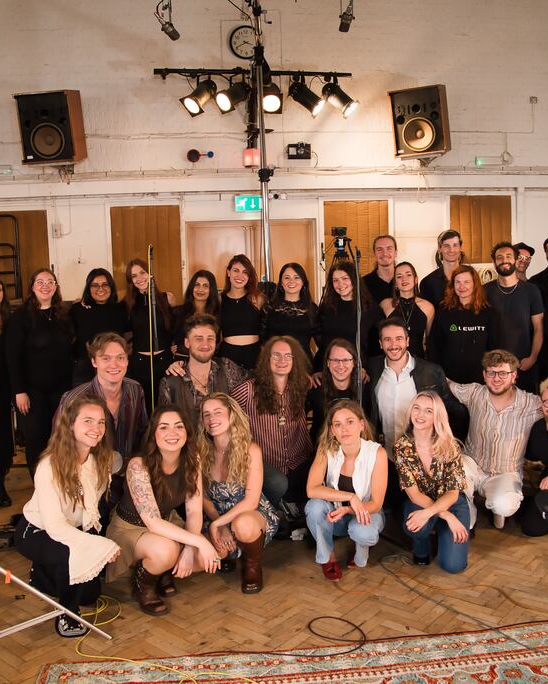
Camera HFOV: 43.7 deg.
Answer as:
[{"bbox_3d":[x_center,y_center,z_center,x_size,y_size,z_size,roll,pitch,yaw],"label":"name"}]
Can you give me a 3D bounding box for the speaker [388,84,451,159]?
[{"bbox_3d":[1.838,-2.757,8.560,0.610,0.785,0.510,-2,17,23],"label":"speaker"}]

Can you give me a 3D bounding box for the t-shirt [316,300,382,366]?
[{"bbox_3d":[0.484,-0.010,4.620,0.460,0.570,0.280,-1,6,3],"label":"t-shirt"}]

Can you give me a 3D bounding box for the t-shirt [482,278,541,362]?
[{"bbox_3d":[1.748,-0.122,5.070,0.520,0.680,0.270,0,6,18],"label":"t-shirt"}]

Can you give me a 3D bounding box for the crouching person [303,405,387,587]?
[{"bbox_3d":[0.406,0.785,3.826,0.460,0.940,0.600,-1,7,5],"label":"crouching person"}]

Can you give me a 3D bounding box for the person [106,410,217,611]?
[{"bbox_3d":[-0.565,0.803,3.460,0.520,0.940,0.650,-5,7,-30],"label":"person"}]

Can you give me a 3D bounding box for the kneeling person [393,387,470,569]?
[{"bbox_3d":[0.906,0.747,3.904,0.440,0.970,0.620,0,7,12],"label":"kneeling person"}]

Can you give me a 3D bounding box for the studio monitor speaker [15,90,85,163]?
[{"bbox_3d":[-2.645,-2.560,8.155,0.610,0.787,0.510,0,21,4],"label":"studio monitor speaker"}]

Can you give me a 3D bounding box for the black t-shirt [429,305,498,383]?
[{"bbox_3d":[1.262,0.037,4.550,0.490,0.600,0.280,-1,7,6],"label":"black t-shirt"}]

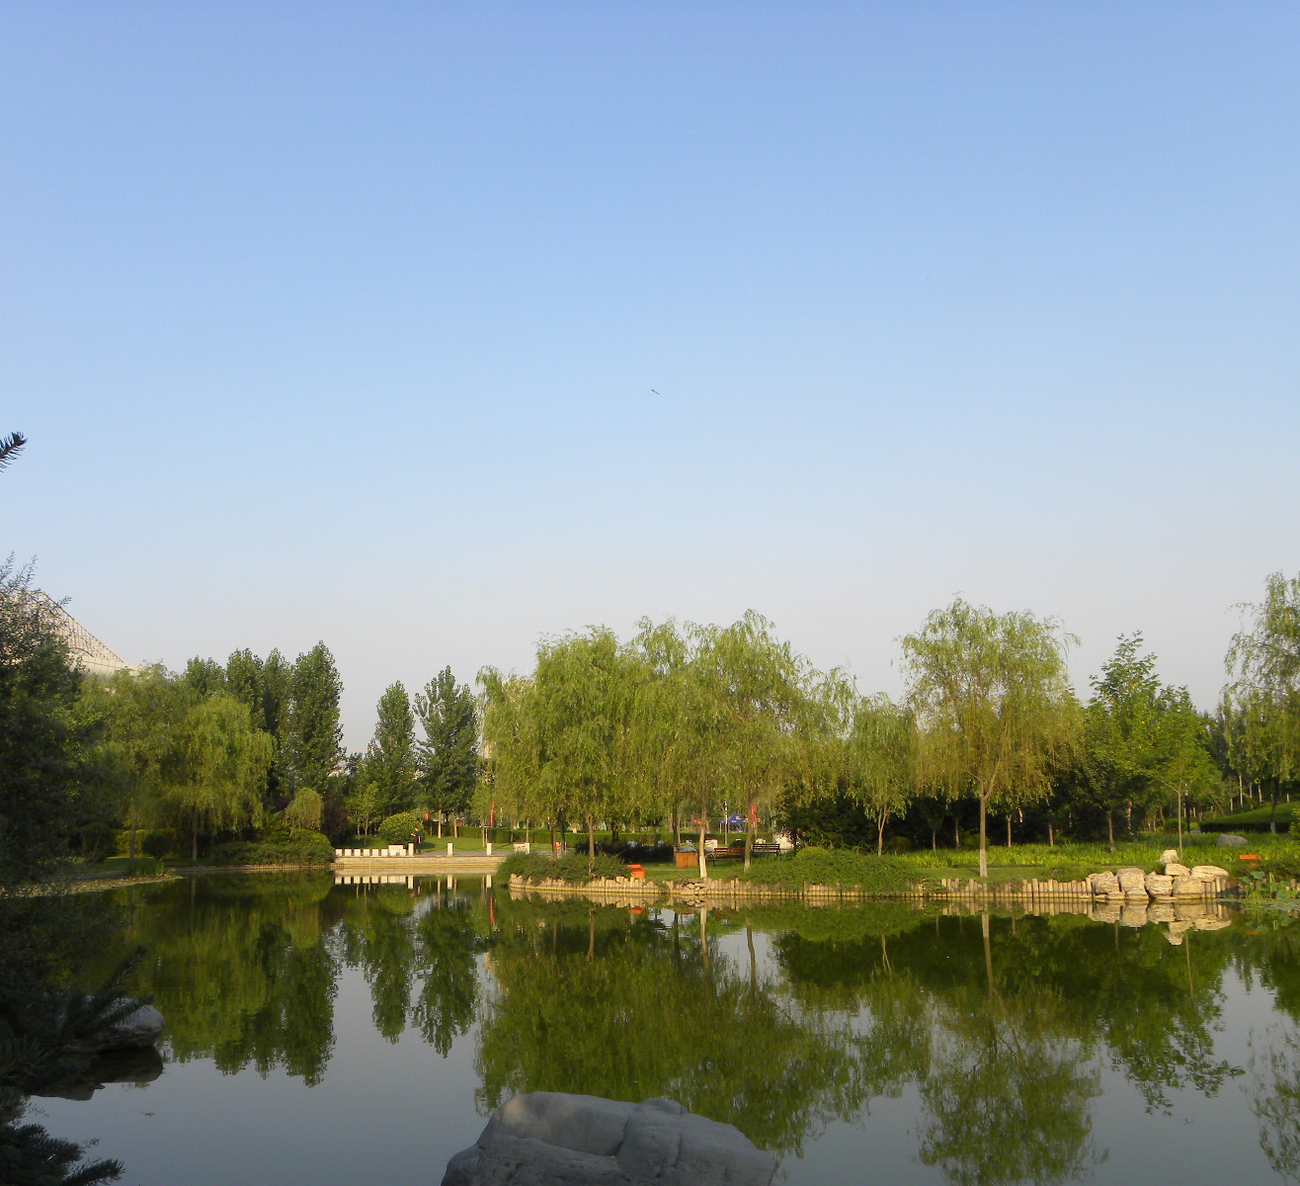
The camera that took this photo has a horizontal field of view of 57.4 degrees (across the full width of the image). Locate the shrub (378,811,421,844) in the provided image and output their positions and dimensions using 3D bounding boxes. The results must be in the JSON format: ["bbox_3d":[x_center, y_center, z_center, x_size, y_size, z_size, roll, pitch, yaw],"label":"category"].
[{"bbox_3d":[-17.357,16.328,82.633,2.950,2.280,2.950,2,-11,-12],"label":"shrub"}]

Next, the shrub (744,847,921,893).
[{"bbox_3d":[6.634,10.348,44.426,6.700,1.670,3.000,-4,-11,17],"label":"shrub"}]

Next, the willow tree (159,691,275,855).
[{"bbox_3d":[-28.175,11.876,77.227,7.250,10.840,7.250,3,-12,-19],"label":"willow tree"}]

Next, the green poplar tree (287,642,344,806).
[{"bbox_3d":[-28.010,12.505,99.603,4.590,16.790,4.590,3,-11,-15],"label":"green poplar tree"}]

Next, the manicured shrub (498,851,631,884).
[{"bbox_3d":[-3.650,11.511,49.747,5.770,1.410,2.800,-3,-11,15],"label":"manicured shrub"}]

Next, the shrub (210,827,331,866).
[{"bbox_3d":[-24.980,16.745,78.547,7.950,2.480,4.000,3,-11,-17],"label":"shrub"}]

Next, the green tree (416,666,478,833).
[{"bbox_3d":[-15.823,12.368,92.476,4.810,13.380,4.570,1,-11,-10],"label":"green tree"}]

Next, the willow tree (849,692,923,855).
[{"bbox_3d":[8.585,6.891,43.326,2.700,6.550,2.620,-3,-11,11],"label":"willow tree"}]

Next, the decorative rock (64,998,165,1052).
[{"bbox_3d":[-6.460,5.158,14.326,1.220,0.500,0.980,4,-12,-23],"label":"decorative rock"}]

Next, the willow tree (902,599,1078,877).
[{"bbox_3d":[12.293,5.066,42.976,6.390,9.920,6.200,-4,-11,16],"label":"willow tree"}]

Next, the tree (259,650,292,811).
[{"bbox_3d":[-30.557,12.307,96.955,3.100,15.780,3.100,3,-11,-17],"label":"tree"}]

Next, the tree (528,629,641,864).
[{"bbox_3d":[-2.780,6.566,50.075,4.780,10.290,4.780,0,-11,-3],"label":"tree"}]

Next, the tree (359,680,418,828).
[{"bbox_3d":[-20.305,12.915,92.298,4.300,12.340,3.960,2,-11,-12],"label":"tree"}]

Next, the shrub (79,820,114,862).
[{"bbox_3d":[-35.021,15.689,75.072,2.190,2.520,2.080,4,-12,-24],"label":"shrub"}]

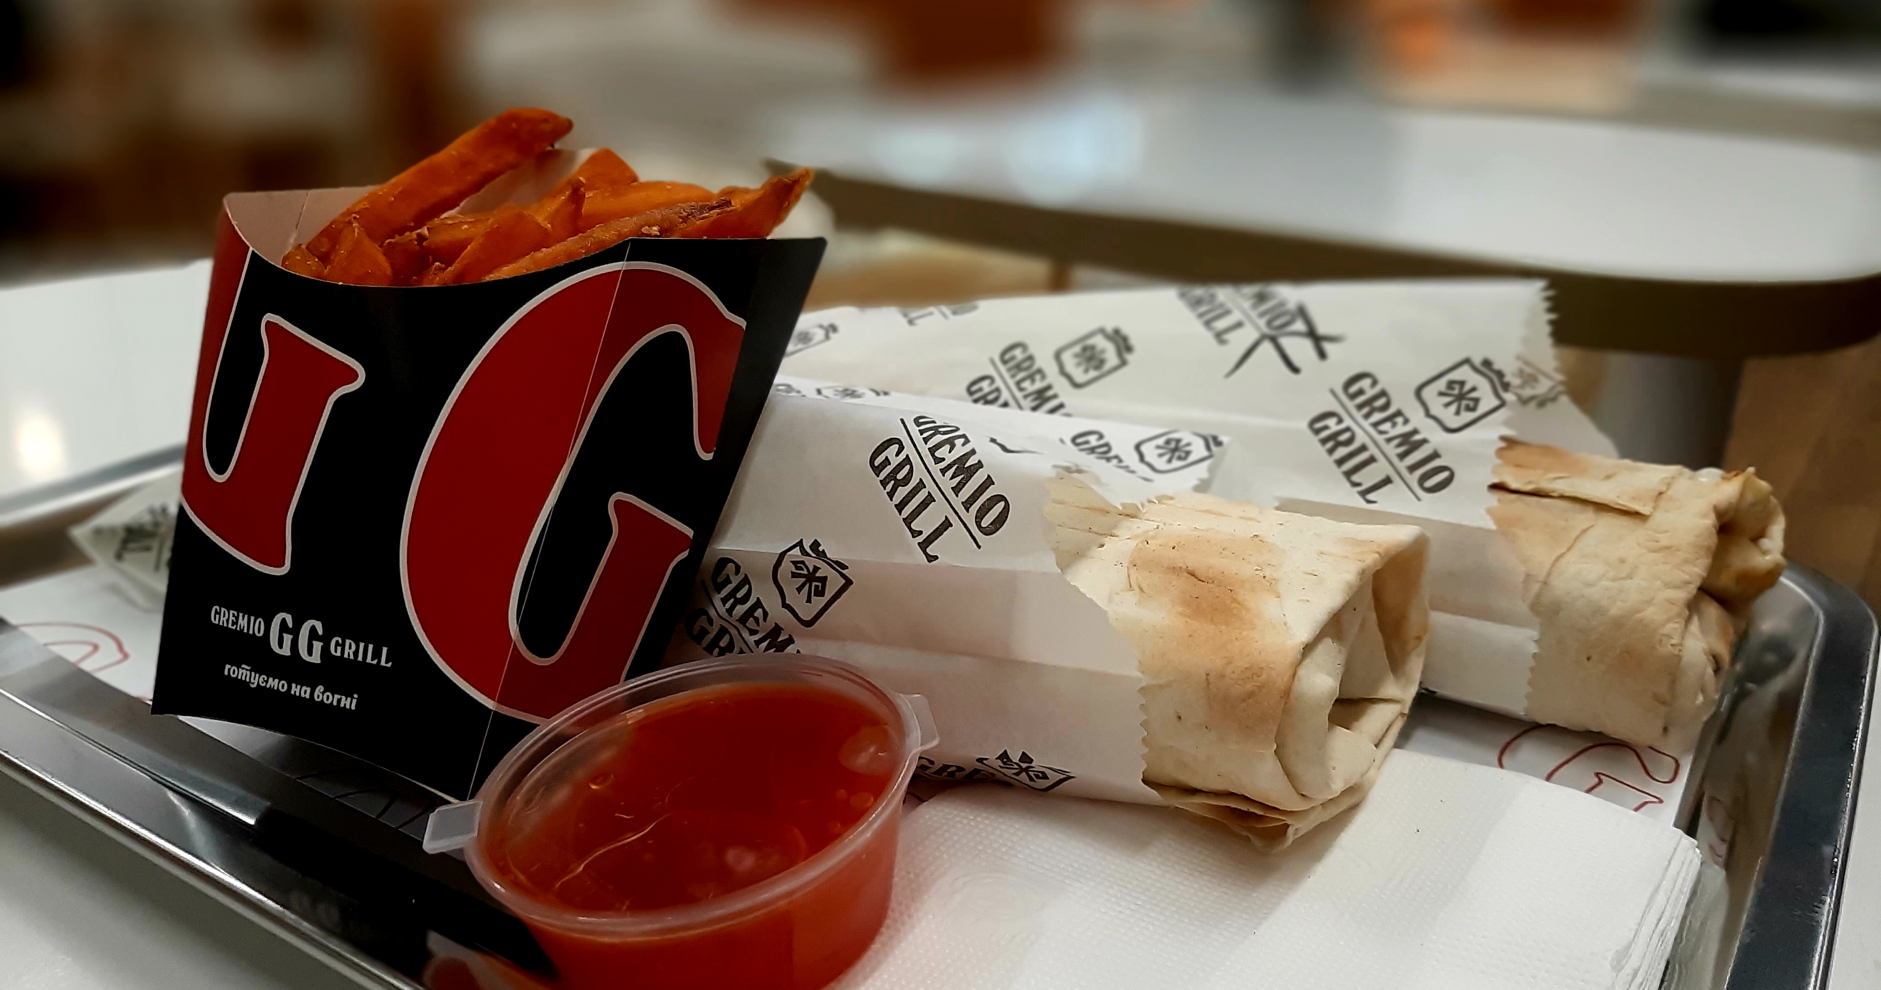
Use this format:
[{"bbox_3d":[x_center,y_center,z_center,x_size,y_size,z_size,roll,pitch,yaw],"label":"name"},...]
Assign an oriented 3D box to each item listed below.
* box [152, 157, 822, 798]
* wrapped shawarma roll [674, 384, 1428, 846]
[{"bbox_3d":[-0.094,-0.008,0.284,0.111,0.130,0.056,10,-1,21],"label":"box"},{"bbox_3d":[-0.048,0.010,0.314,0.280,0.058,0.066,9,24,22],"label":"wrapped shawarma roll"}]

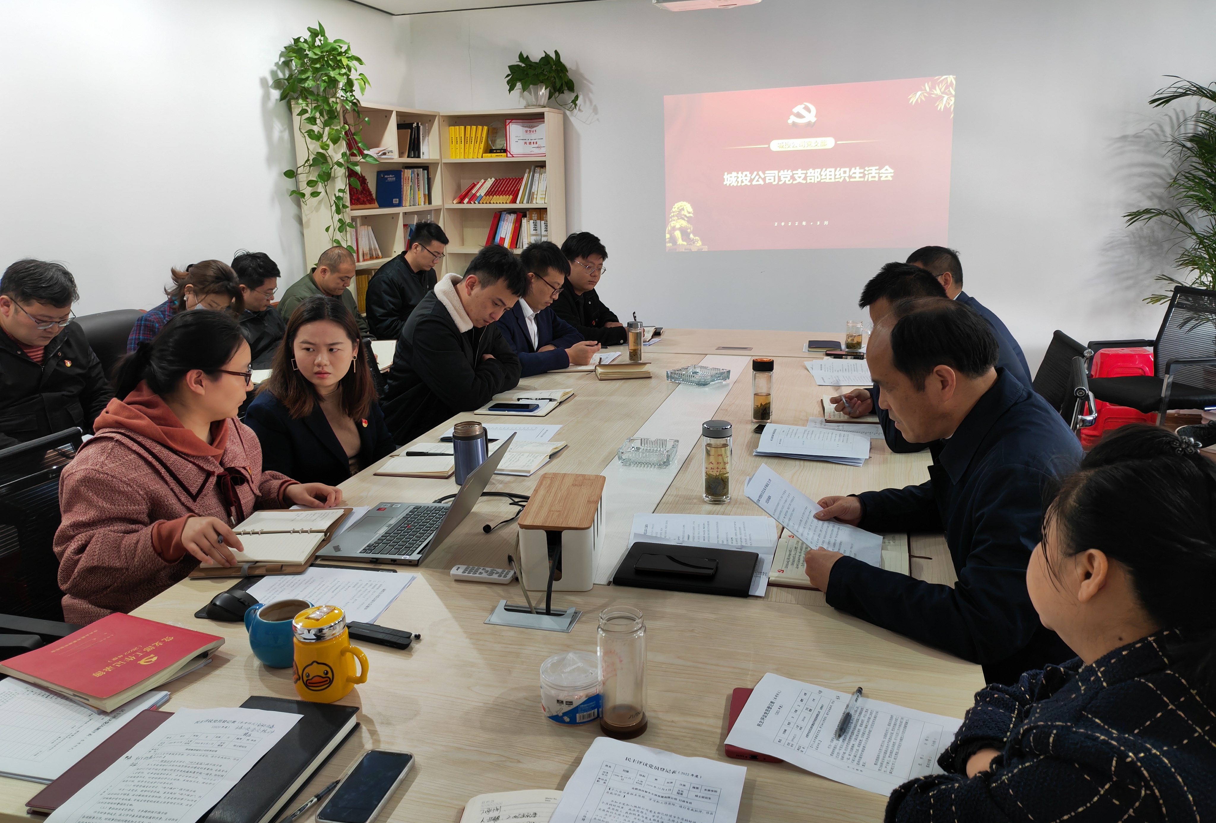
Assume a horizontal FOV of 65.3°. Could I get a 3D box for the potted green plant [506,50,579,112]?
[{"bbox_3d":[-0.446,-2.243,6.423,0.470,0.410,0.400,4,14,20],"label":"potted green plant"}]

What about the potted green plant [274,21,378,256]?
[{"bbox_3d":[-1.669,-1.619,5.584,0.480,1.240,0.500,2,14,15],"label":"potted green plant"}]

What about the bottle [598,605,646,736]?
[{"bbox_3d":[0.021,0.367,1.339,0.067,0.169,0.067,-1,14,0],"label":"bottle"}]

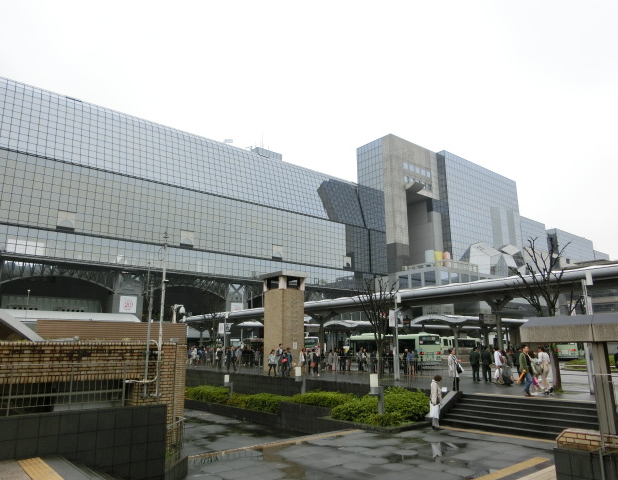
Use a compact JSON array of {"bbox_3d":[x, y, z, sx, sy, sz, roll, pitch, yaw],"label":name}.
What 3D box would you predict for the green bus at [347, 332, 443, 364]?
[{"bbox_3d":[7.985,10.599,44.814,2.500,3.000,10.500,7,-15,-29],"label":"green bus"}]

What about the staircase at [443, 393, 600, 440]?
[{"bbox_3d":[6.981,5.580,14.670,1.900,0.830,5.200,11,-17,-42],"label":"staircase"}]

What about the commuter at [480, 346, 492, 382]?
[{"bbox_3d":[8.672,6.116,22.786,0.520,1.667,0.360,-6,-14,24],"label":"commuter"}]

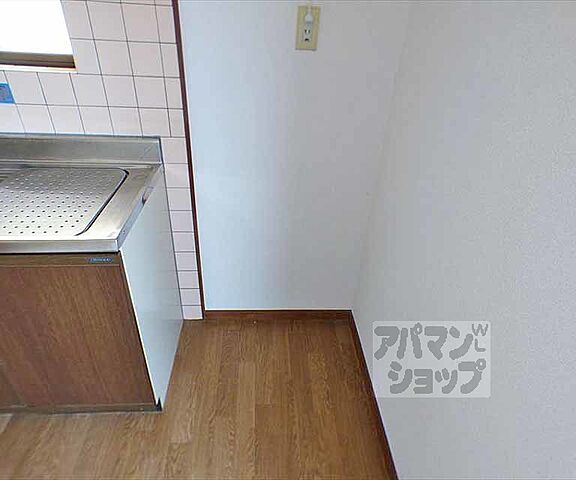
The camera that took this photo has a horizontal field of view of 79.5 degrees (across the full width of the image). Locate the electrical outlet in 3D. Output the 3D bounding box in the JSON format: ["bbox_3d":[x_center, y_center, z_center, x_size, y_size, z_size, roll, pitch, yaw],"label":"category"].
[{"bbox_3d":[0.065,-0.678,1.115,0.070,0.120,0.012,0,31,-5],"label":"electrical outlet"}]

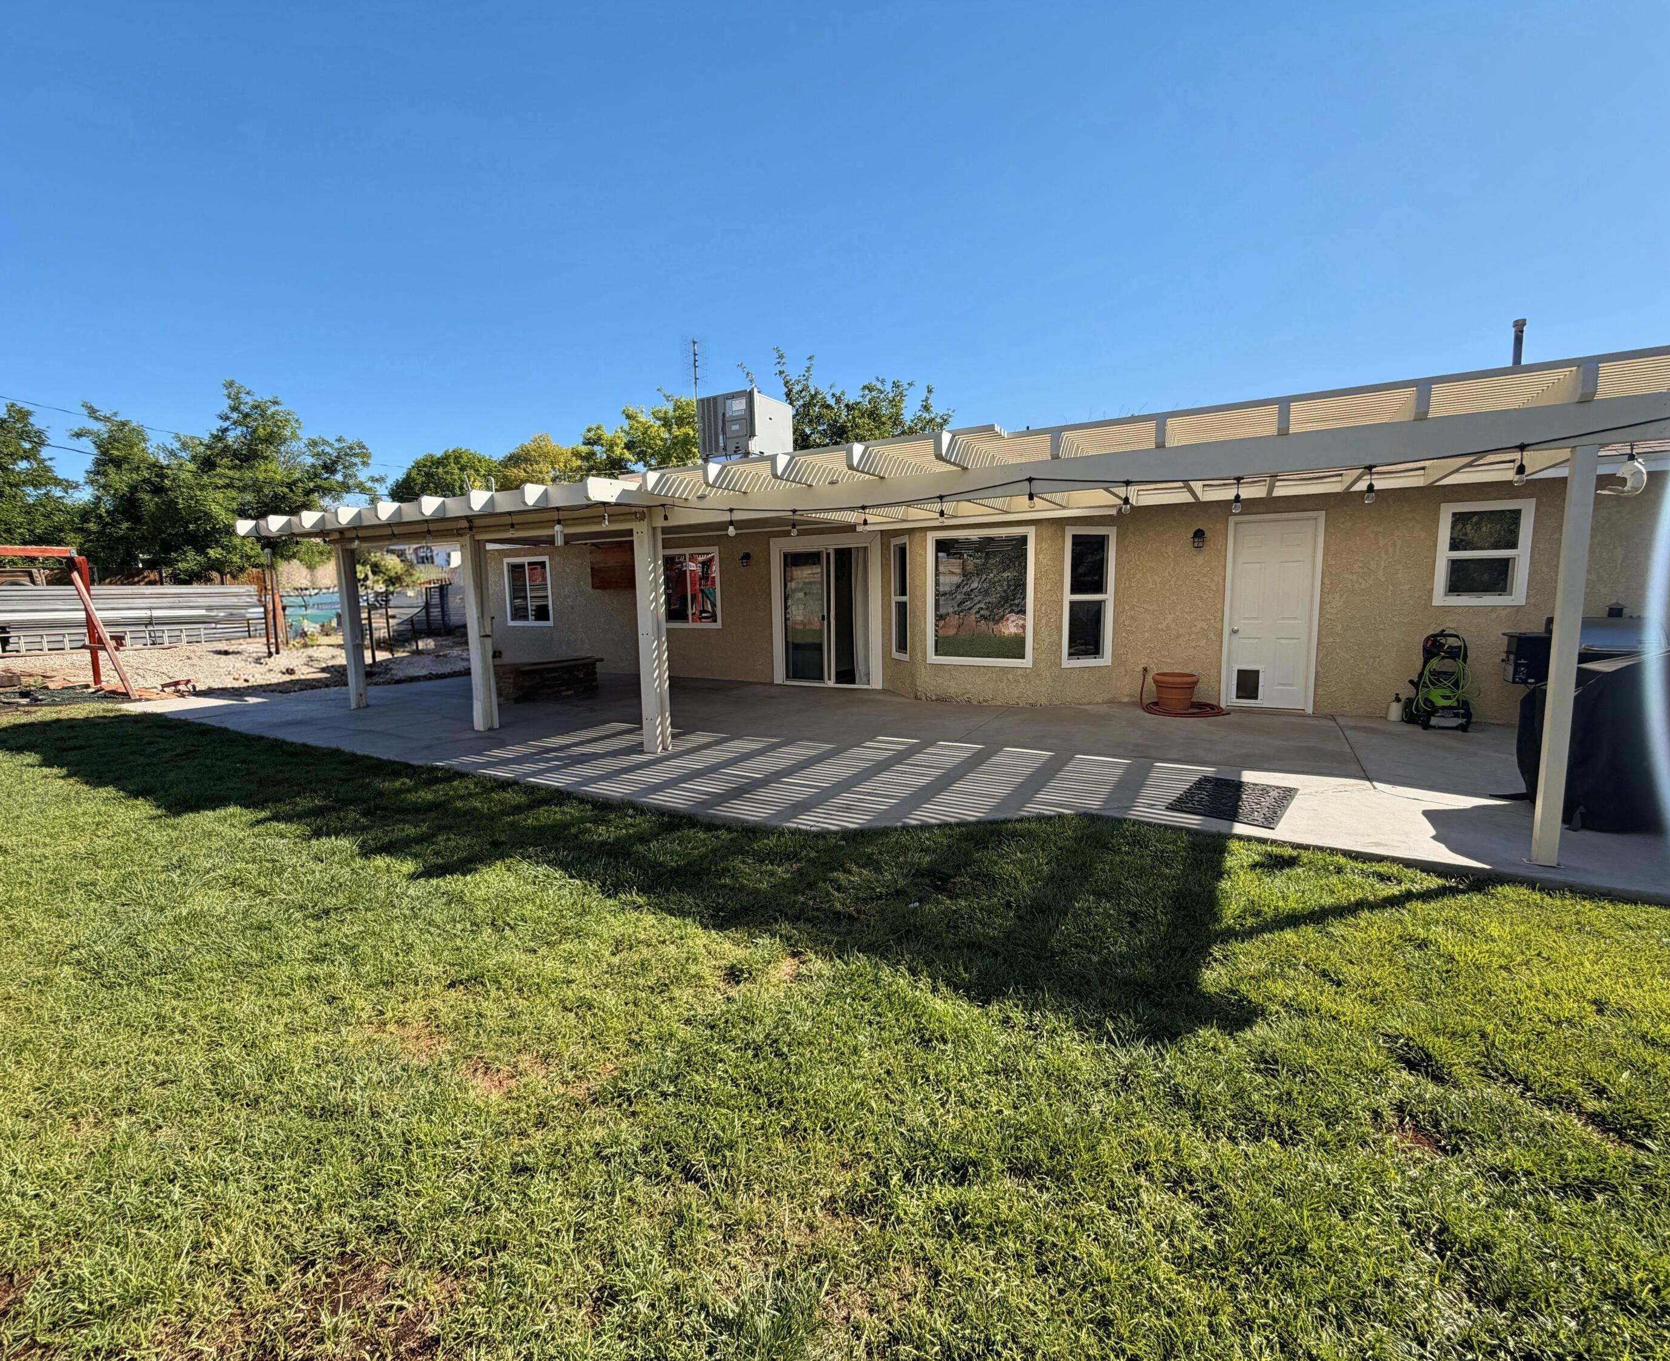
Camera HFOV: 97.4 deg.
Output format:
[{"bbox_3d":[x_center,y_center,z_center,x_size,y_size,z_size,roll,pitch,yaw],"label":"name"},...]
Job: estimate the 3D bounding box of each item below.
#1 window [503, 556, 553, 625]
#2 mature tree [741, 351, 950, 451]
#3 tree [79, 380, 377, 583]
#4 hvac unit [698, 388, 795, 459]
[{"bbox_3d":[-5.798,-1.666,13.912,1.288,1.286,0.100,3,8,29],"label":"window"},{"bbox_3d":[0.433,-6.049,23.839,7.000,9.191,6.500,-1,7,1],"label":"mature tree"},{"bbox_3d":[-15.715,-4.416,19.082,6.000,6.665,5.700,-6,8,-38],"label":"tree"},{"bbox_3d":[-1.798,-5.080,14.942,1.333,1.136,1.309,3,8,29],"label":"hvac unit"}]

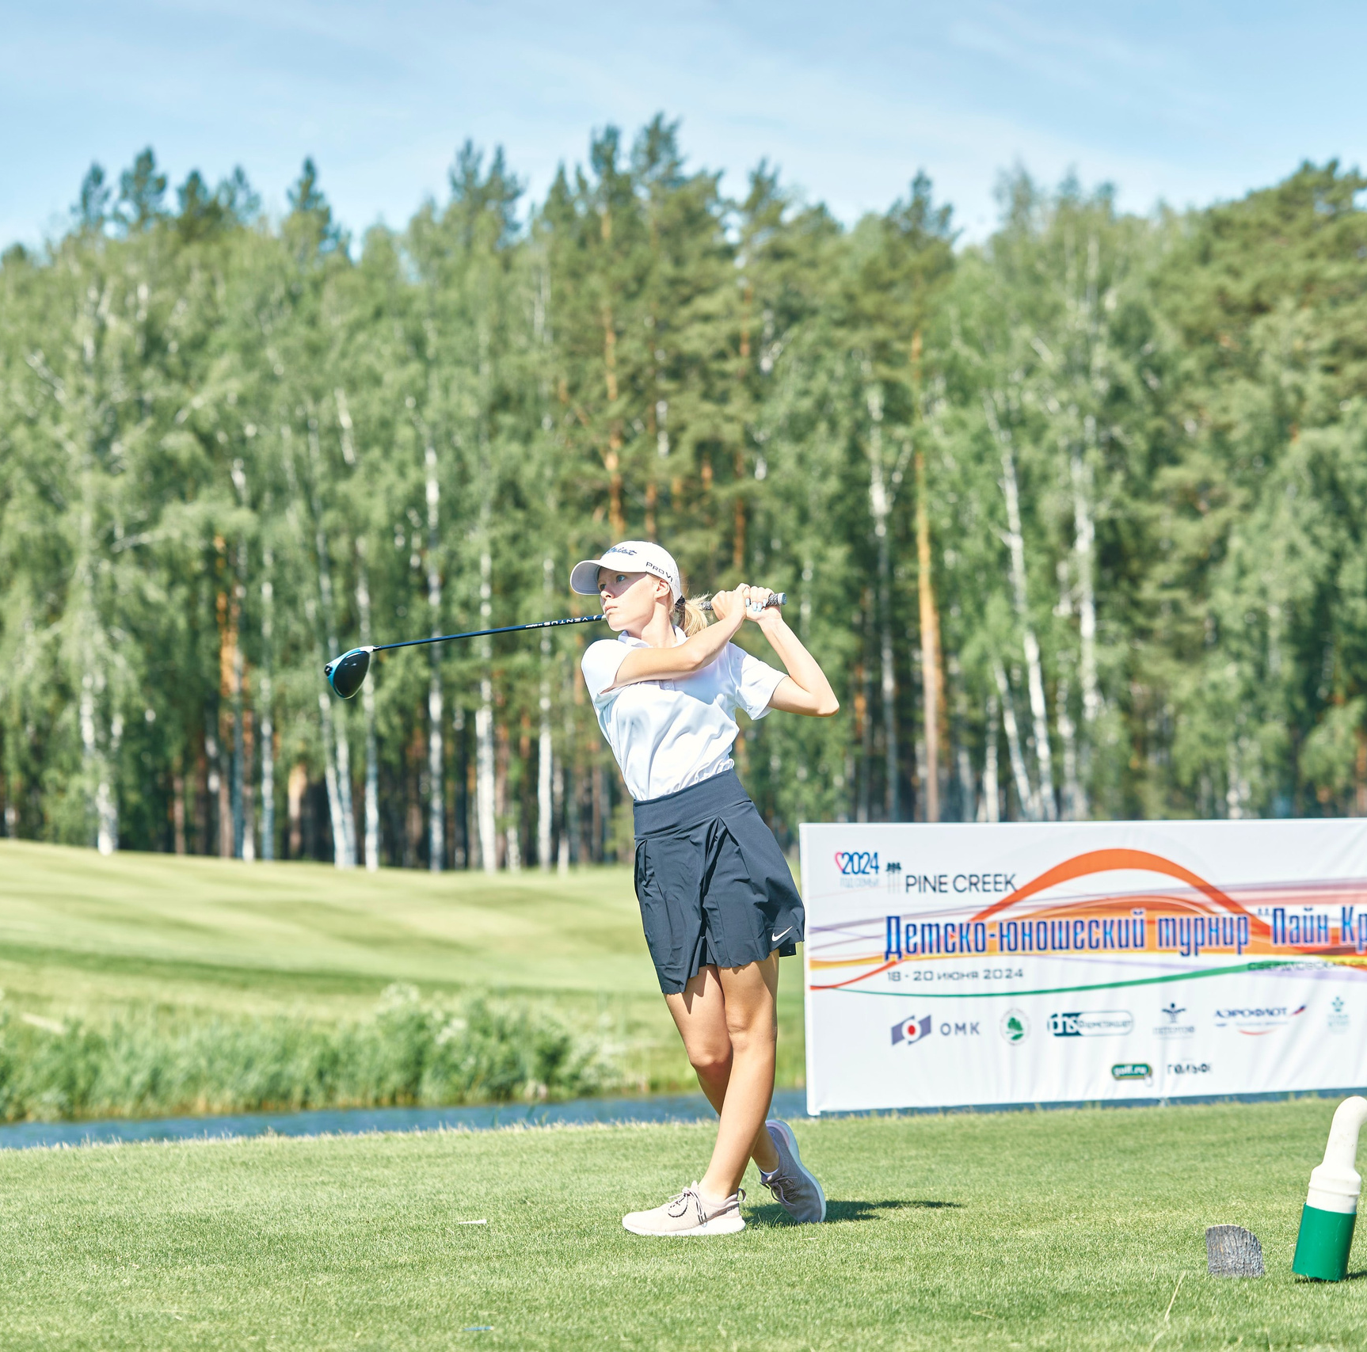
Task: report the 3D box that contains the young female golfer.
[{"bbox_3d":[0.050,0.505,12.050,0.620,1.640,0.500,-2,-2,22],"label":"young female golfer"}]

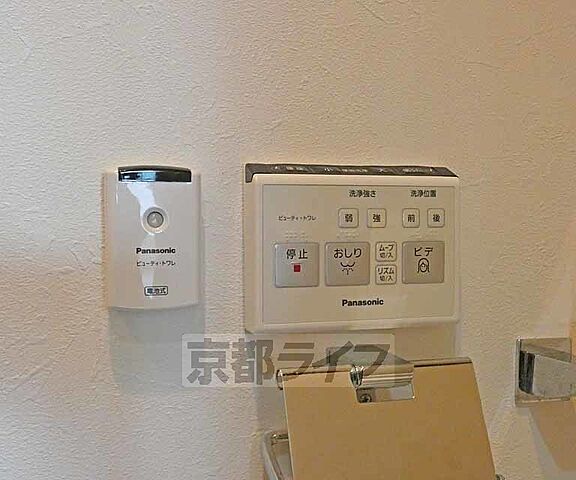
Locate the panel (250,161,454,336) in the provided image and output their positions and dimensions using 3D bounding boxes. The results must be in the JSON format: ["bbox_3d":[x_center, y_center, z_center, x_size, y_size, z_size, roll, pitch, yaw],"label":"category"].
[{"bbox_3d":[0.048,0.004,0.453,0.156,0.118,0.027,-1,4,-10],"label":"panel"}]

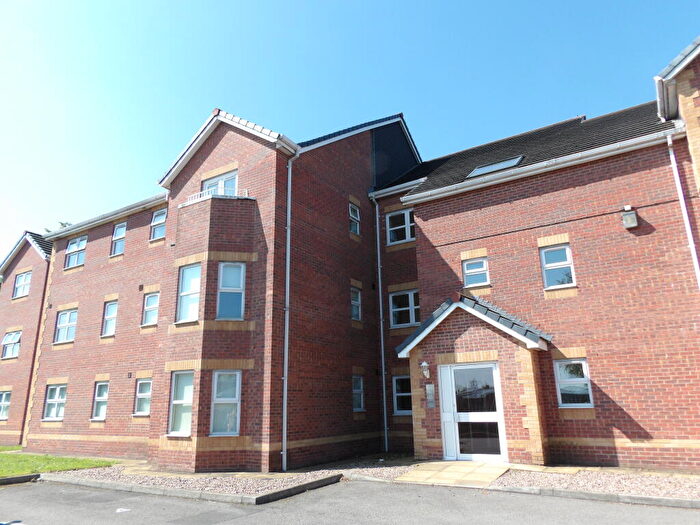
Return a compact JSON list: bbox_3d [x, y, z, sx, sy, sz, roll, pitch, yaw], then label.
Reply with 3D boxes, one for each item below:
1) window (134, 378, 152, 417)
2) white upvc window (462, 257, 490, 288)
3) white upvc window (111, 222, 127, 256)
[{"bbox_3d":[-6.094,3.972,14.353,0.783,1.037,0.120,-11,-19,30],"label":"window"},{"bbox_3d":[3.196,0.274,12.293,0.680,0.750,0.120,-11,-19,30],"label":"white upvc window"},{"bbox_3d":[-8.023,-0.792,16.907,0.798,1.201,0.130,-11,-19,30],"label":"white upvc window"}]

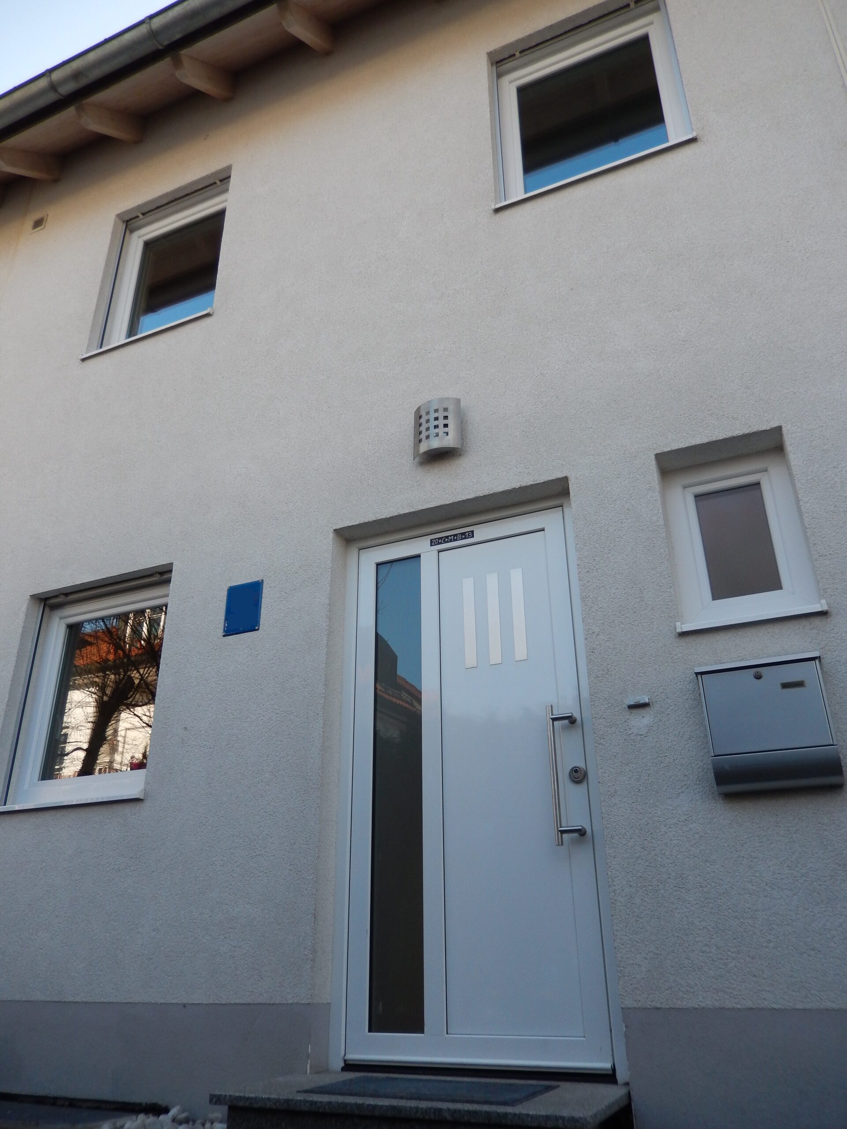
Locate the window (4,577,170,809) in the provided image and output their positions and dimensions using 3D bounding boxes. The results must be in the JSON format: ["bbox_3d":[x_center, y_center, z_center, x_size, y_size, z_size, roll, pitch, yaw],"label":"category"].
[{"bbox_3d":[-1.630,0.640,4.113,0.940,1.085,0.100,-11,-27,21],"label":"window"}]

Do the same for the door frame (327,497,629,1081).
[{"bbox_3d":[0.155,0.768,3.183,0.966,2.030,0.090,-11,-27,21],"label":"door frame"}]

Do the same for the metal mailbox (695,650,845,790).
[{"bbox_3d":[1.101,0.516,2.606,0.382,0.396,0.123,-11,-27,21],"label":"metal mailbox"}]

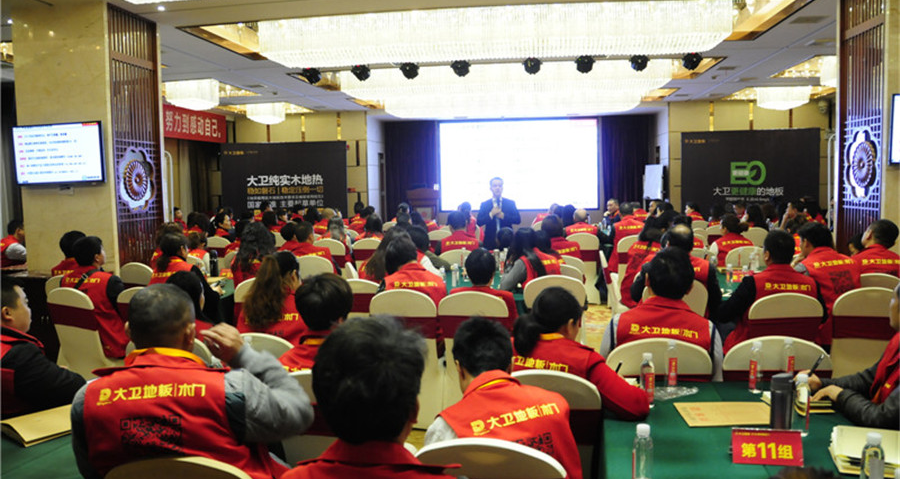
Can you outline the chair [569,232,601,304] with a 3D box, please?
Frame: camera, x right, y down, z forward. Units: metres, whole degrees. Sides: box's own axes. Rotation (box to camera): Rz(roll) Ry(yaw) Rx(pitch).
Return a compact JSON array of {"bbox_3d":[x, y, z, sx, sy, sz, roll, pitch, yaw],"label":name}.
[{"bbox_3d":[1.773,0.368,9.101,0.460,0.950,0.550,0,5,8],"label":"chair"}]

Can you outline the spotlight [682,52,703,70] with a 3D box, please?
[{"bbox_3d":[3.491,-2.572,9.700,0.280,0.250,0.250,0,5,8],"label":"spotlight"}]

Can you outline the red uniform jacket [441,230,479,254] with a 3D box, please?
[{"bbox_3d":[0.125,0.235,7.638,0.440,0.710,0.300,0,5,8],"label":"red uniform jacket"}]

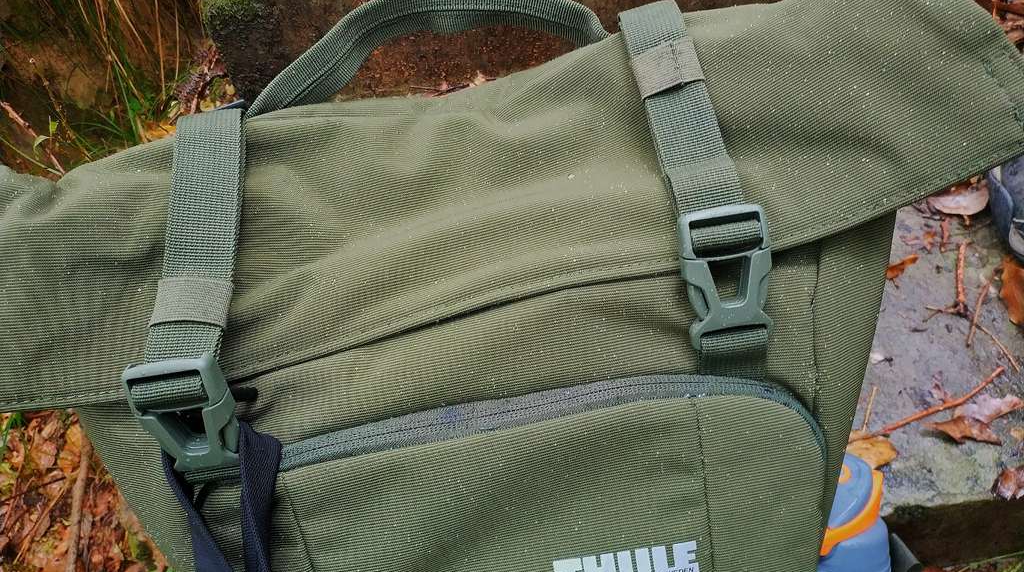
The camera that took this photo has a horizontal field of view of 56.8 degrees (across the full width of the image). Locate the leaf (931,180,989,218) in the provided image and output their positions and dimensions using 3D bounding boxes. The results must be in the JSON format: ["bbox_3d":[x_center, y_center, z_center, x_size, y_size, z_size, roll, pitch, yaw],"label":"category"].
[{"bbox_3d":[0.368,-0.077,0.775,0.053,0.012,0.038,1,51,9],"label":"leaf"}]

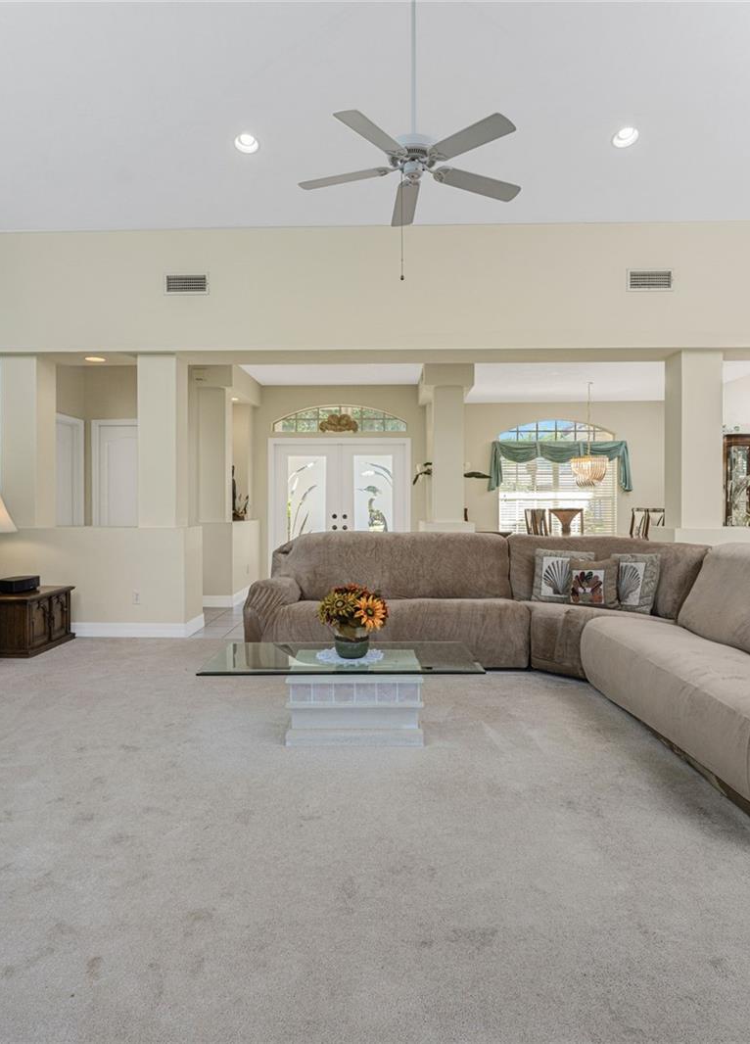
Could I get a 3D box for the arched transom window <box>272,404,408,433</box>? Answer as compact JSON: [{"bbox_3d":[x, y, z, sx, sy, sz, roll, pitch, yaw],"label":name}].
[{"bbox_3d":[-0.484,-1.434,8.440,1.870,0.390,0.100,0,1,1],"label":"arched transom window"}]

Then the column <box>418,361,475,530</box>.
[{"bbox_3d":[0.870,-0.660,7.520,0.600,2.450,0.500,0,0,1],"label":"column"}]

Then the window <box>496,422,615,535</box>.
[{"bbox_3d":[2.875,-0.585,9.650,1.880,2.090,0.130,0,0,1],"label":"window"}]

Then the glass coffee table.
[{"bbox_3d":[-0.160,0.900,3.220,1.360,0.395,0.620,0,1,1],"label":"glass coffee table"}]

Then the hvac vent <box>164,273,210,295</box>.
[{"bbox_3d":[-1.656,-2.094,5.365,0.400,0.190,0.030,0,1,1],"label":"hvac vent"}]

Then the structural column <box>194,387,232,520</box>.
[{"bbox_3d":[-1.995,-0.830,7.600,0.360,1.680,0.360,0,0,1],"label":"structural column"}]

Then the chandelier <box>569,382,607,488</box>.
[{"bbox_3d":[2.900,-1.183,8.300,0.520,1.435,0.520,0,1,1],"label":"chandelier"}]

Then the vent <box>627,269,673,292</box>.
[{"bbox_3d":[2.363,-2.069,5.225,0.400,0.195,0.030,0,1,1],"label":"vent"}]

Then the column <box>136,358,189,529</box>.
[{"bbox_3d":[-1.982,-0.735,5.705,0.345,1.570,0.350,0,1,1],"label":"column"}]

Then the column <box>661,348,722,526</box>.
[{"bbox_3d":[2.950,-0.740,5.665,0.370,1.590,0.360,0,0,1],"label":"column"}]

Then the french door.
[{"bbox_3d":[-0.487,-0.065,8.400,1.920,2.170,0.130,0,0,1],"label":"french door"}]

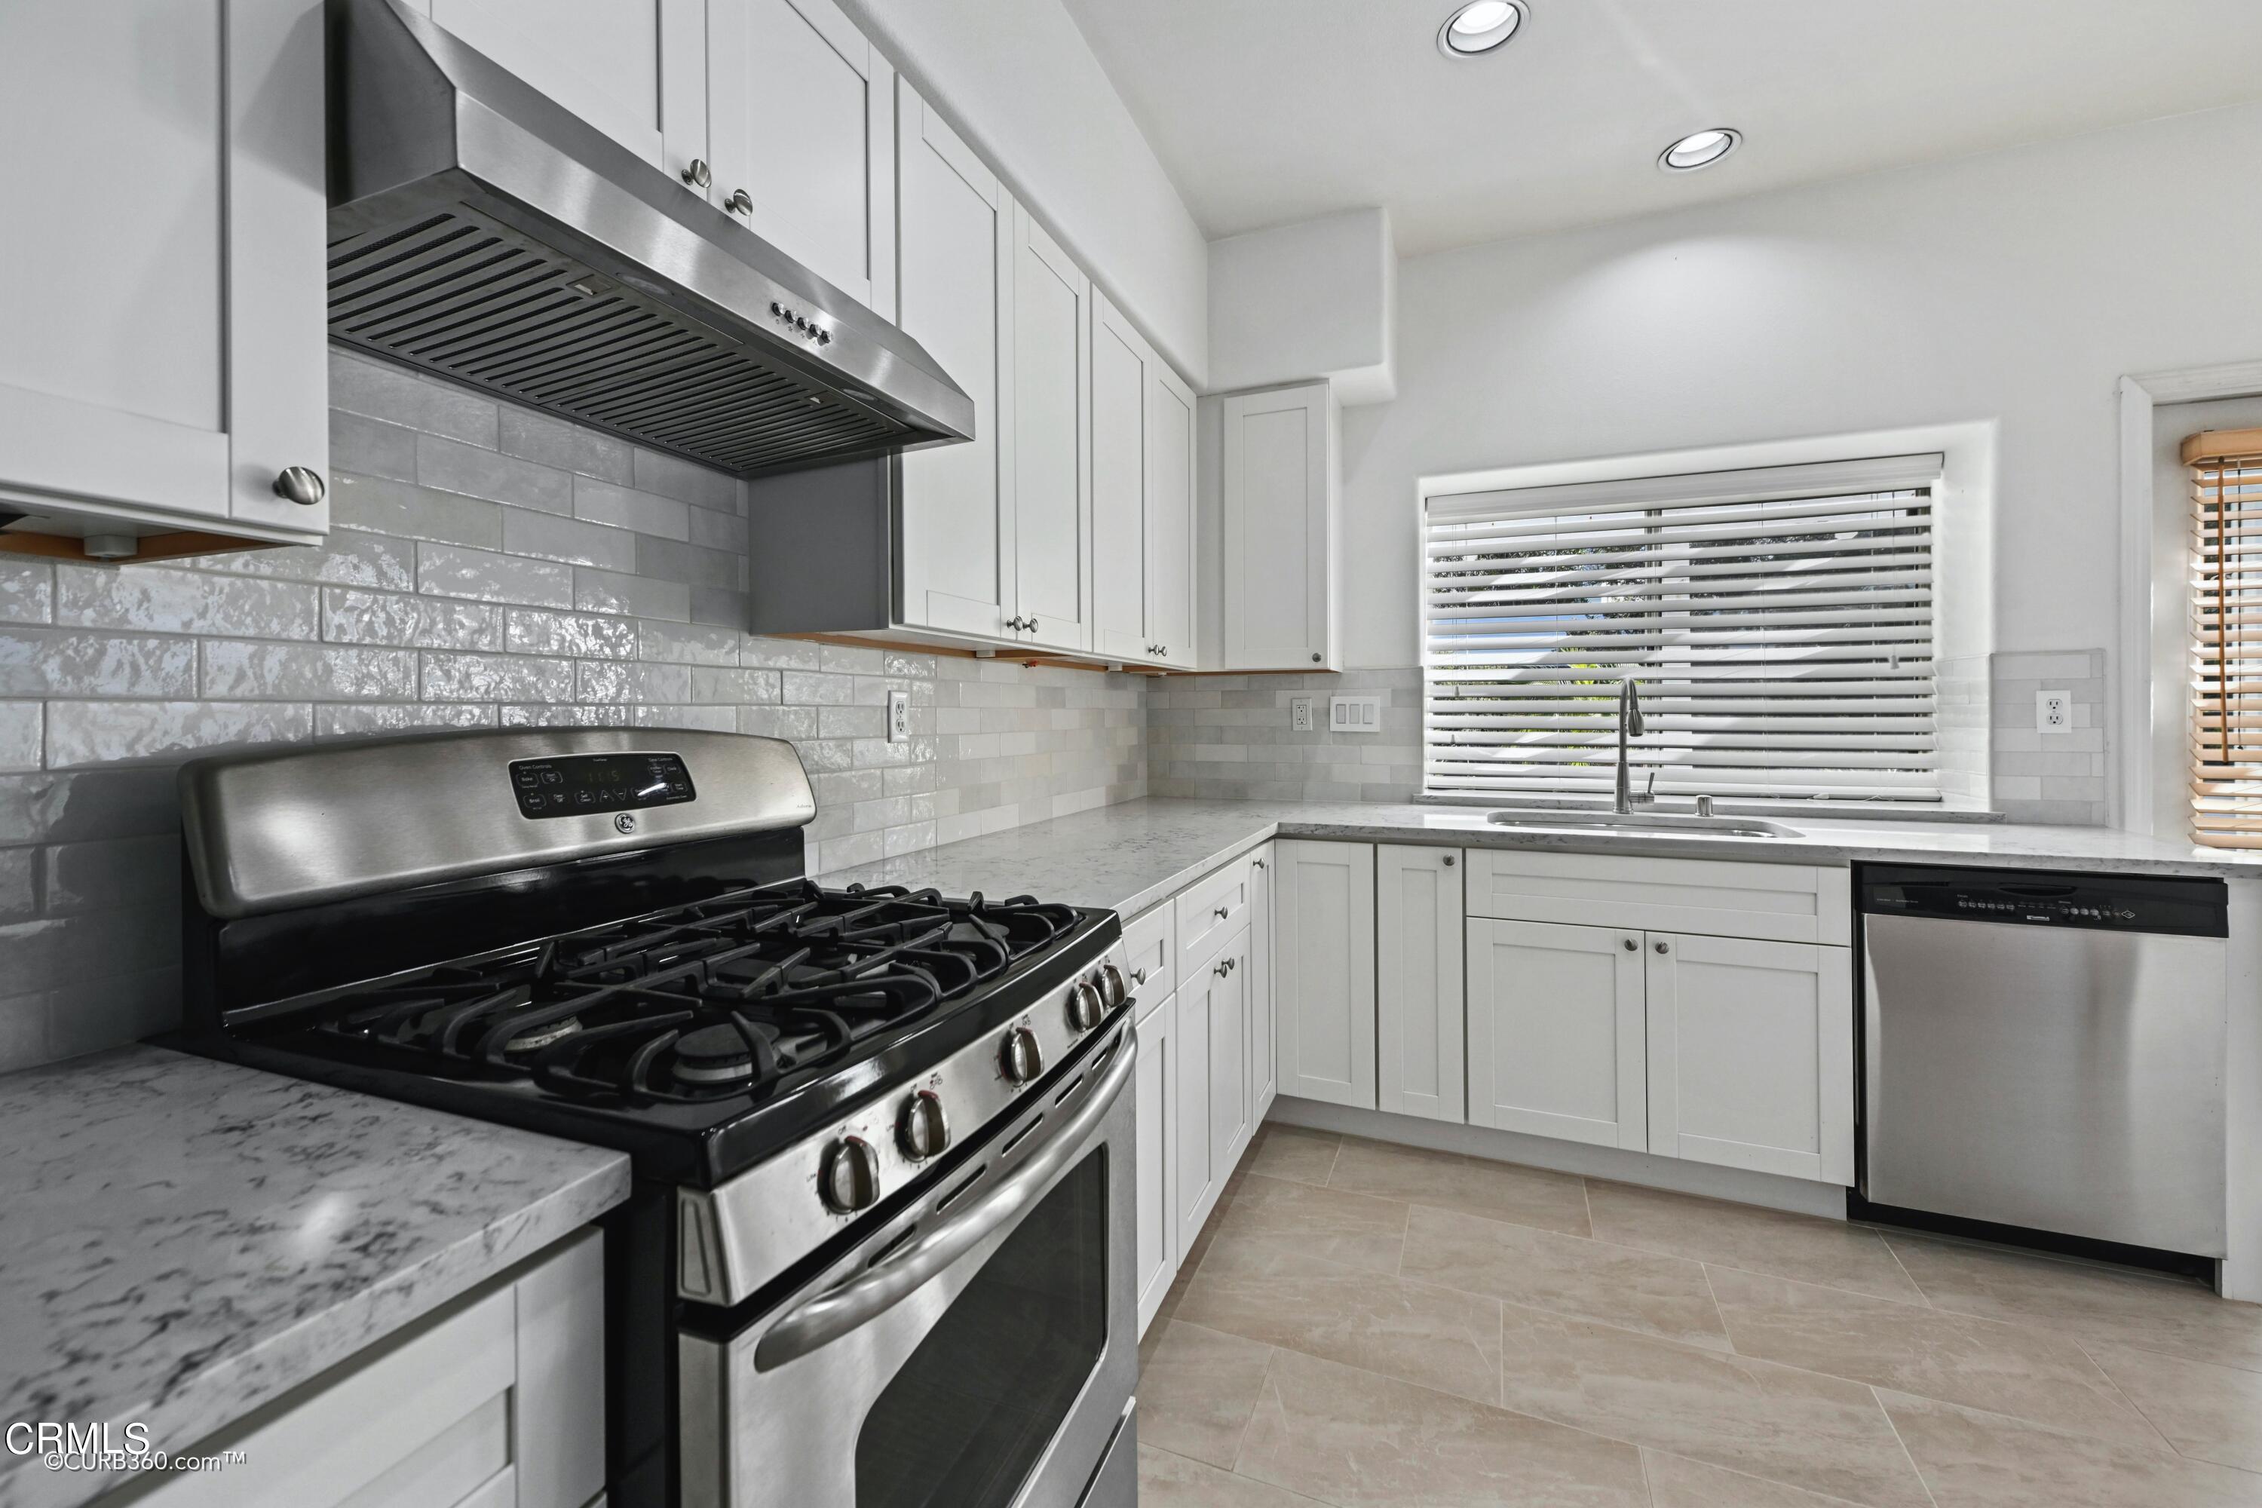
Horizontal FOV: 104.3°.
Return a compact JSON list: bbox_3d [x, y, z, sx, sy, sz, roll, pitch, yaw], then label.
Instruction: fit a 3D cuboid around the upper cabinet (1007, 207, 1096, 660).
[{"bbox_3d":[-0.312,-0.685,2.015,0.320,0.893,0.373,1,3,22],"label":"upper cabinet"}]

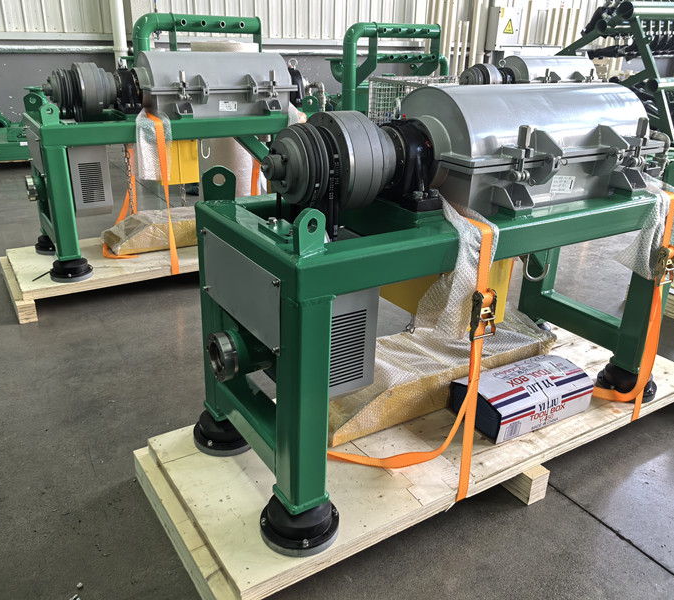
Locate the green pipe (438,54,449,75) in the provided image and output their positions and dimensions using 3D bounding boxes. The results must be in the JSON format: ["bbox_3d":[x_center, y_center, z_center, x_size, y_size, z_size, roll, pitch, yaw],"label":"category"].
[{"bbox_3d":[1.383,-3.031,8.100,0.160,0.300,0.130,-13,27,-31],"label":"green pipe"}]

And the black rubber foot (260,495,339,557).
[{"bbox_3d":[-0.104,0.619,1.823,0.232,0.115,0.232,2,23,-1],"label":"black rubber foot"}]

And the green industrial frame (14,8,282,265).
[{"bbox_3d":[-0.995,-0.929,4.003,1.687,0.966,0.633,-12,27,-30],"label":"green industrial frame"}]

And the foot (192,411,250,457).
[{"bbox_3d":[-0.392,0.436,2.231,0.232,0.115,0.232,2,23,-1],"label":"foot"}]

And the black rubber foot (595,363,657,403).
[{"bbox_3d":[1.230,0.321,2.629,0.232,0.115,0.232,2,23,-1],"label":"black rubber foot"}]

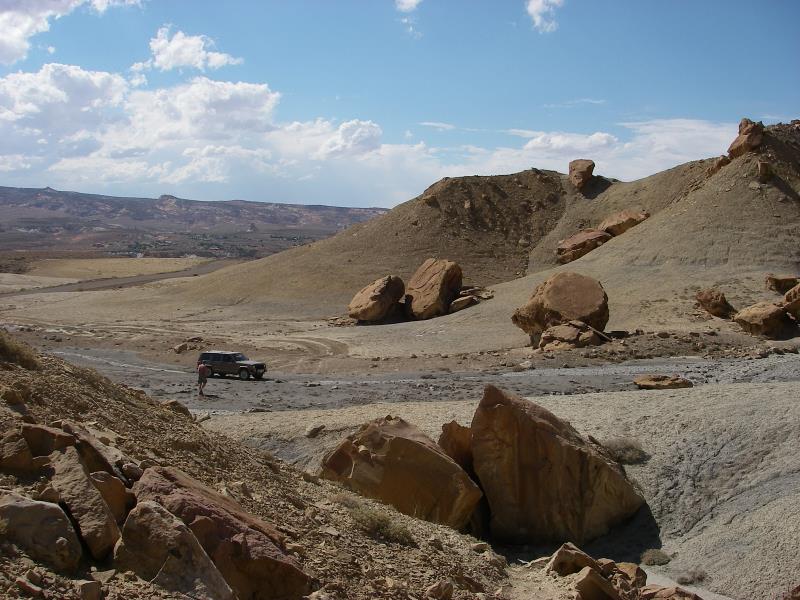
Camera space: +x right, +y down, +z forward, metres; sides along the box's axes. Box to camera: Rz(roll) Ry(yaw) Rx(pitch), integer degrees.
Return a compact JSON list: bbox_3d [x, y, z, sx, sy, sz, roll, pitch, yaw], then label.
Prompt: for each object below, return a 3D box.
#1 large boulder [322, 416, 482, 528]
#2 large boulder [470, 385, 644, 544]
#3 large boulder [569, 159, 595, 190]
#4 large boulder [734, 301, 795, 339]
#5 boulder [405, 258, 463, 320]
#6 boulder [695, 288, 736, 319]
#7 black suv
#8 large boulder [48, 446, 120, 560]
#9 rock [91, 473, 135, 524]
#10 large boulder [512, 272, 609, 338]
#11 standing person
[{"bbox_3d":[0.063,4.482,22.300,3.700,2.900,2.600,0,5,0],"label":"large boulder"},{"bbox_3d":[4.099,4.308,23.000,4.200,3.750,2.700,1,5,9],"label":"large boulder"},{"bbox_3d":[23.767,-16.369,115.000,3.300,4.100,3.100,0,5,0],"label":"large boulder"},{"bbox_3d":[27.394,1.465,66.000,4.100,2.600,3.200,2,5,22],"label":"large boulder"},{"bbox_3d":[2.937,-0.921,77.000,5.000,5.200,4.000,1,5,10],"label":"boulder"},{"bbox_3d":[25.507,0.283,71.000,3.200,2.300,2.600,2,5,20],"label":"boulder"},{"bbox_3d":[-10.560,4.117,55.200,4.250,1.680,1.800,2,5,20],"label":"black suv"},{"bbox_3d":[-3.449,2.225,9.600,0.740,1.100,0.750,-2,5,-20],"label":"large boulder"},{"bbox_3d":[-3.306,2.271,10.100,0.470,0.570,0.450,-2,5,-18],"label":"rock"},{"bbox_3d":[11.788,0.477,64.500,6.600,4.800,4.600,1,5,10],"label":"large boulder"},{"bbox_3d":[-10.360,4.123,46.300,0.520,1.790,0.360,0,5,0],"label":"standing person"}]

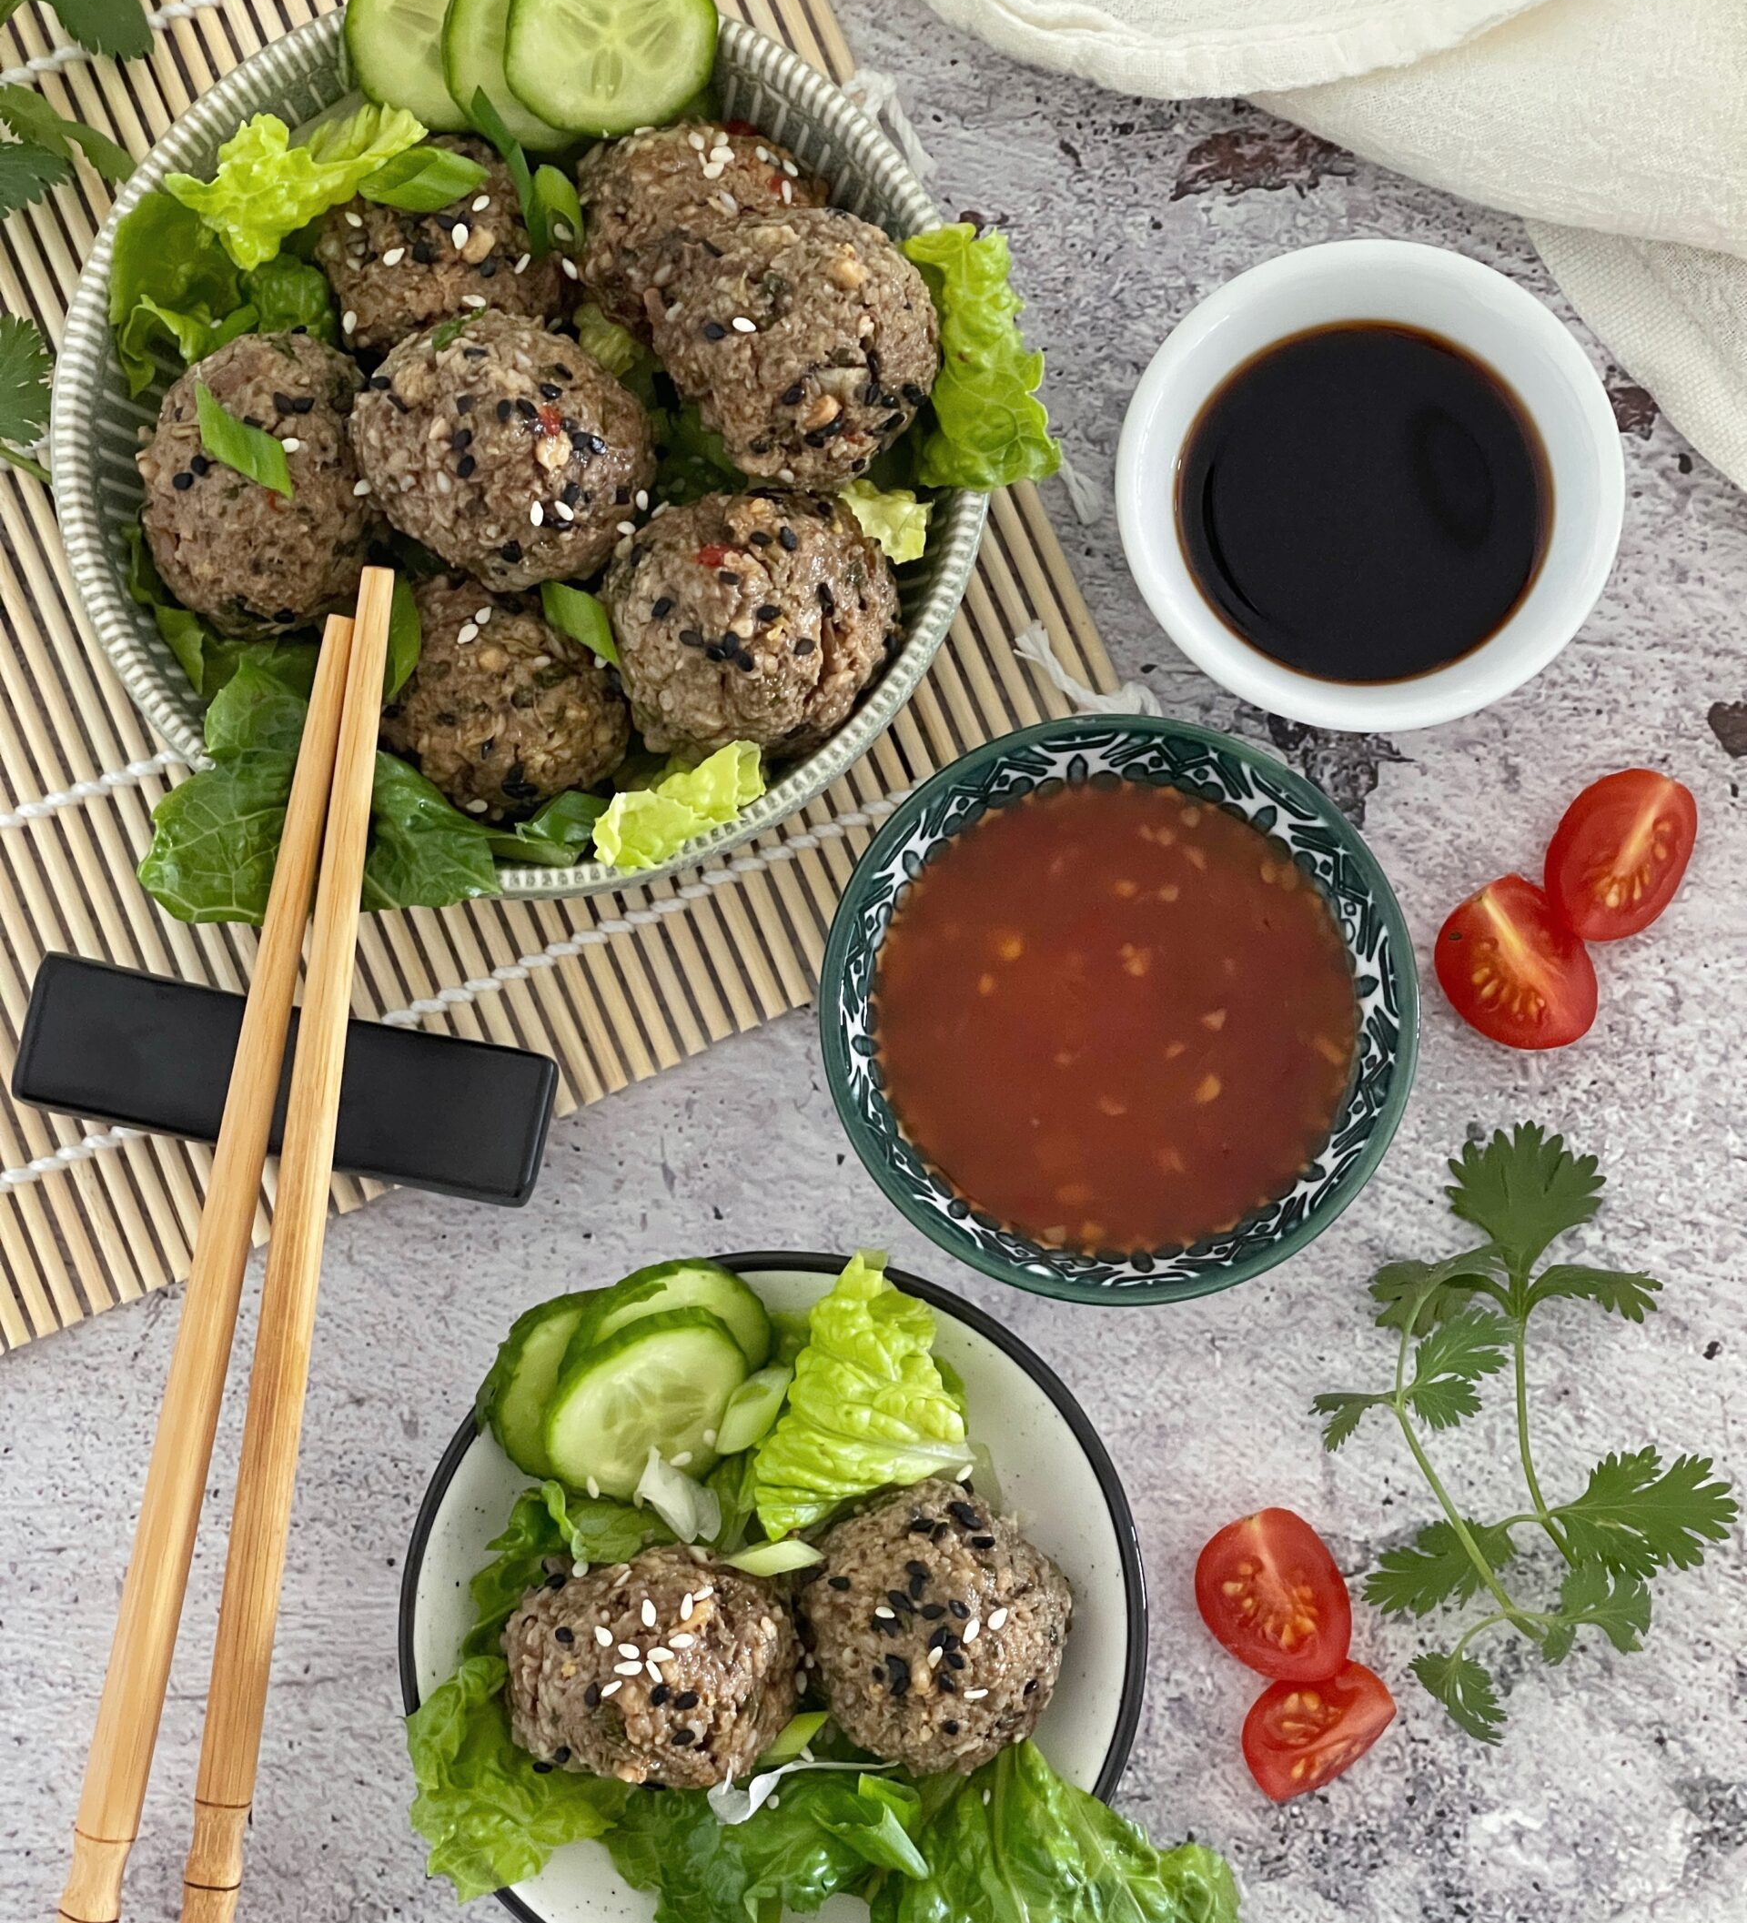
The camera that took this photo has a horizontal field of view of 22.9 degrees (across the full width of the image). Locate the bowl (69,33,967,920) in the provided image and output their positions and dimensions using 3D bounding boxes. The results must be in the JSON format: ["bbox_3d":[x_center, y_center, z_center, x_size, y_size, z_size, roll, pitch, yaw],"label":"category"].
[{"bbox_3d":[-0.048,-0.071,0.629,0.132,0.053,0.132,0,81,1],"label":"bowl"}]

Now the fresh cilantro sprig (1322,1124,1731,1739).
[{"bbox_3d":[0.095,0.069,0.627,0.058,0.016,0.088,-8,81,0],"label":"fresh cilantro sprig"}]

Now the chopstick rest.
[{"bbox_3d":[-0.083,0.017,0.609,0.073,0.013,0.021,10,80,3],"label":"chopstick rest"}]

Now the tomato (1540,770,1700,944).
[{"bbox_3d":[0.111,-0.016,0.640,0.020,0.015,0.026,28,83,6],"label":"tomato"}]

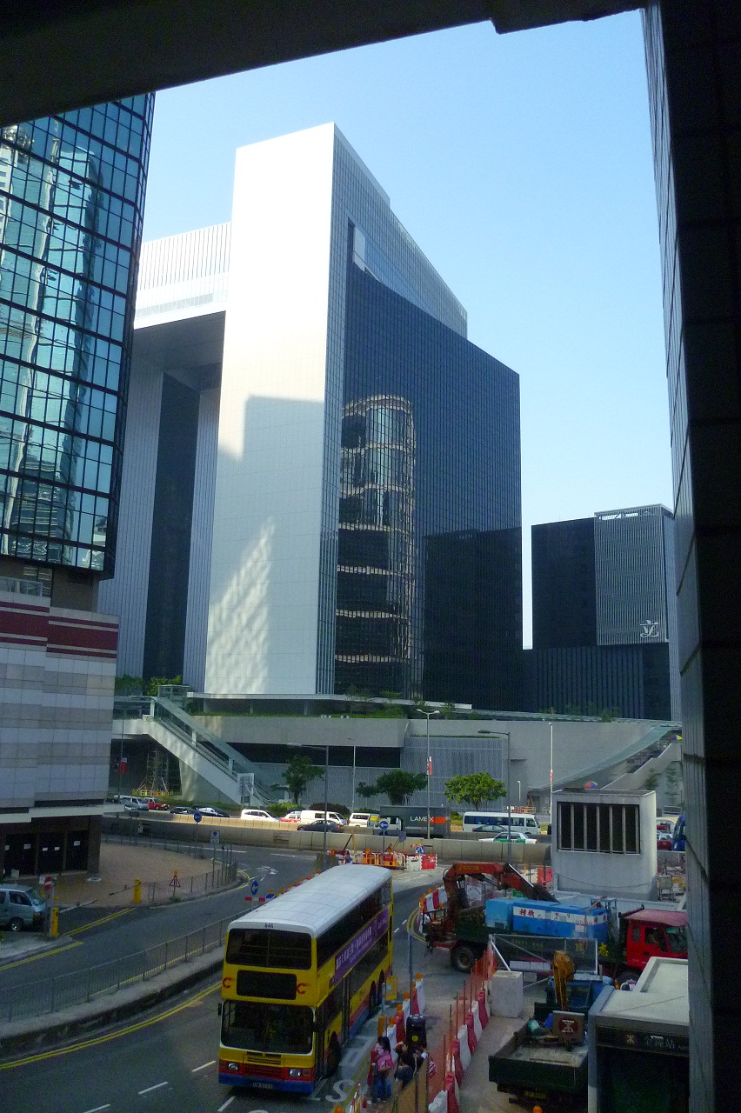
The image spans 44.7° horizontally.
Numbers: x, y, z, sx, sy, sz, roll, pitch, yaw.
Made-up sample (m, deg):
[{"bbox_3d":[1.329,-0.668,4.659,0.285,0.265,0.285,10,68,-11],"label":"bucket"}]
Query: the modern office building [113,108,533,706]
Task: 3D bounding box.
[{"bbox_3d":[-20.186,-19.529,216.802,94.326,115.498,83.740,-4,-12,24],"label":"modern office building"}]

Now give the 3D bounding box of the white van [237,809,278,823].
[{"bbox_3d":[-11.401,27.594,94.500,4.500,1.700,1.750,-2,-11,18],"label":"white van"}]

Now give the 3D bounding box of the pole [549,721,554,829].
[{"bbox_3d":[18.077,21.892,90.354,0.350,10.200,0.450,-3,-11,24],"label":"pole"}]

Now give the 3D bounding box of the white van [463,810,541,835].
[{"bbox_3d":[12.209,25.307,83.721,7.000,2.600,2.050,-2,-12,15],"label":"white van"}]

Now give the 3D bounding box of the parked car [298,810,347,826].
[{"bbox_3d":[-4.619,26.695,90.500,4.600,1.950,1.700,-1,-11,13],"label":"parked car"}]

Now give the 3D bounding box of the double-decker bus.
[{"bbox_3d":[-1.528,13.258,29.607,2.500,4.380,11.600,-1,-11,12],"label":"double-decker bus"}]

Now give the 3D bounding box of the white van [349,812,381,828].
[{"bbox_3d":[0.394,25.952,87.000,4.600,1.970,1.700,-1,-11,11],"label":"white van"}]

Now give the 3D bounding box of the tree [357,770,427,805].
[{"bbox_3d":[2.288,25.990,98.515,7.400,5.126,5.500,1,-11,0],"label":"tree"}]

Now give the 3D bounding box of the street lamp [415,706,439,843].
[{"bbox_3d":[4.602,17.977,72.451,0.400,11.099,3.600,-4,-12,26],"label":"street lamp"}]

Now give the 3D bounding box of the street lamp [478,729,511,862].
[{"bbox_3d":[8.818,17.374,63.519,2.390,10.110,0.400,0,-11,7],"label":"street lamp"}]

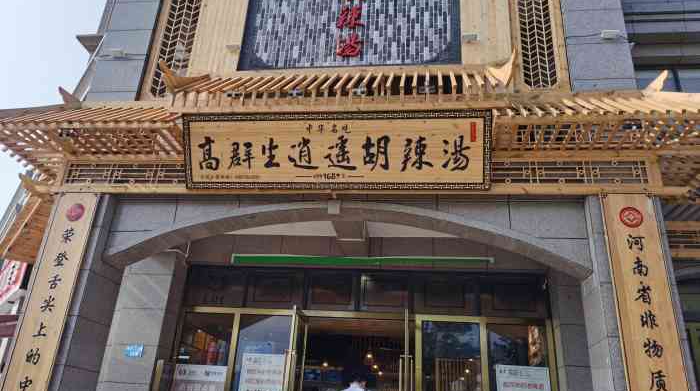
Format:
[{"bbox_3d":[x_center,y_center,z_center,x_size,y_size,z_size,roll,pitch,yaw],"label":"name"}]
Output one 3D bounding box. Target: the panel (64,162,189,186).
[{"bbox_3d":[-2.987,-0.267,7.384,1.736,0.327,0.100,0,-23,8],"label":"panel"}]

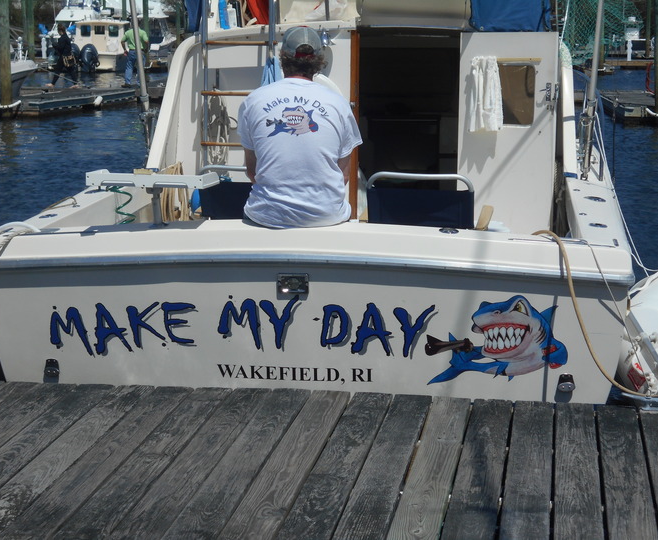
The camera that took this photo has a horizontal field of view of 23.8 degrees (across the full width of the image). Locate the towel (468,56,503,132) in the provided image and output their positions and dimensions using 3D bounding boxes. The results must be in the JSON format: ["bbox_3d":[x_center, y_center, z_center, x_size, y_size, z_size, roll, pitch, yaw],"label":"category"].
[{"bbox_3d":[0.868,-0.973,8.650,0.200,0.425,0.070,2,10,9],"label":"towel"}]

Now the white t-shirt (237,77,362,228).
[{"bbox_3d":[-0.129,-0.531,7.050,0.540,0.650,0.310,1,10,6],"label":"white t-shirt"}]

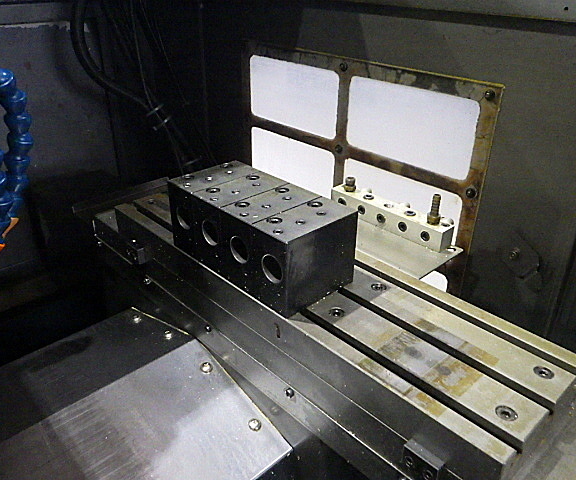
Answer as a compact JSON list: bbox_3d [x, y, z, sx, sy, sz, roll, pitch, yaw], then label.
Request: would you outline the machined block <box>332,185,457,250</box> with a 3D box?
[{"bbox_3d":[0.117,-0.028,0.608,0.022,0.024,0.159,-24,37,-37],"label":"machined block"}]

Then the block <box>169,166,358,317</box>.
[{"bbox_3d":[-0.029,-0.010,0.515,0.087,0.075,0.178,-24,37,-37],"label":"block"}]

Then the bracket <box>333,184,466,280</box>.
[{"bbox_3d":[0.095,-0.017,0.590,0.087,0.027,0.187,-24,37,-37],"label":"bracket"}]

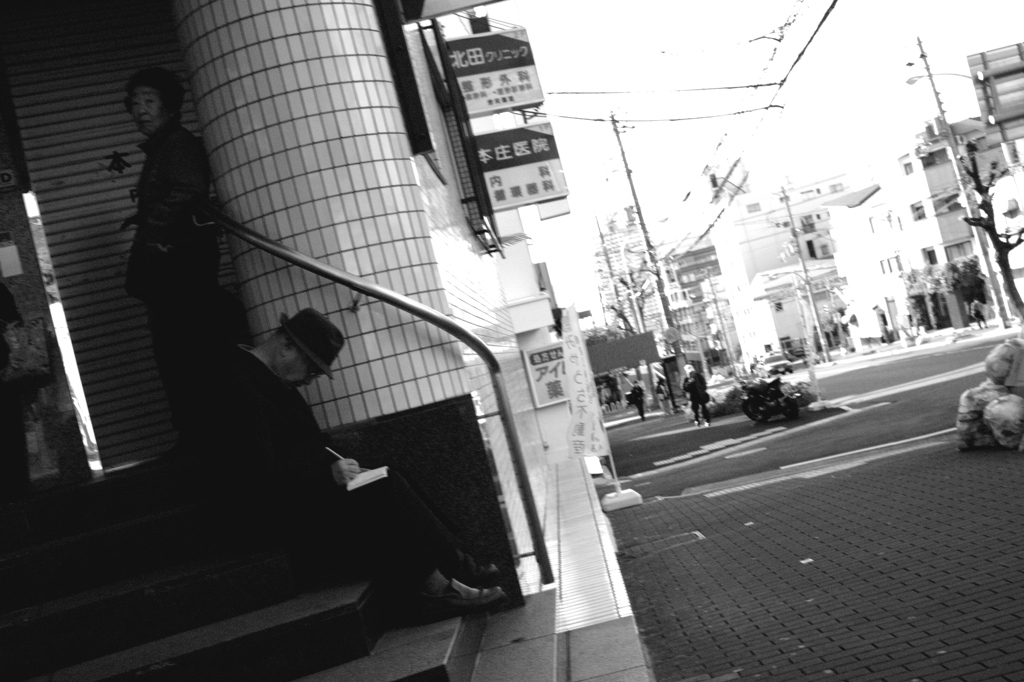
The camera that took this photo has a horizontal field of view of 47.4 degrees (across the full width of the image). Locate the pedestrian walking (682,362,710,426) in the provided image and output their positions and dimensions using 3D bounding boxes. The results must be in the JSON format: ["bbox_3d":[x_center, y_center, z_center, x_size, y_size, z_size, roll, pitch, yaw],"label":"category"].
[{"bbox_3d":[5.037,1.496,32.000,0.550,1.670,0.450,-17,-5,38],"label":"pedestrian walking"}]

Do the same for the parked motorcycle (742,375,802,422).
[{"bbox_3d":[5.699,1.301,25.700,0.750,1.080,2.000,-12,-4,-34],"label":"parked motorcycle"}]

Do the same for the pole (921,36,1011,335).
[{"bbox_3d":[20.914,-7.342,54.000,0.500,13.900,0.500,-14,-4,1],"label":"pole"}]

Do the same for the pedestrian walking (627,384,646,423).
[{"bbox_3d":[5.167,2.512,48.000,0.550,1.650,0.450,-15,-4,19],"label":"pedestrian walking"}]

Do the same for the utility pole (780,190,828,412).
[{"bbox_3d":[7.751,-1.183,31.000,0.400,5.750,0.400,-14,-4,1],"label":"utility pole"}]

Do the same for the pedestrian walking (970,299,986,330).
[{"bbox_3d":[23.809,-1.353,59.500,0.500,1.620,0.400,-16,-4,25],"label":"pedestrian walking"}]

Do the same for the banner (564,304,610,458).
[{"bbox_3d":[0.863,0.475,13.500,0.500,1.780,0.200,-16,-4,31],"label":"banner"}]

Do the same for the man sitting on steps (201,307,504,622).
[{"bbox_3d":[-0.576,0.438,3.850,0.880,1.100,0.520,-14,-4,6],"label":"man sitting on steps"}]

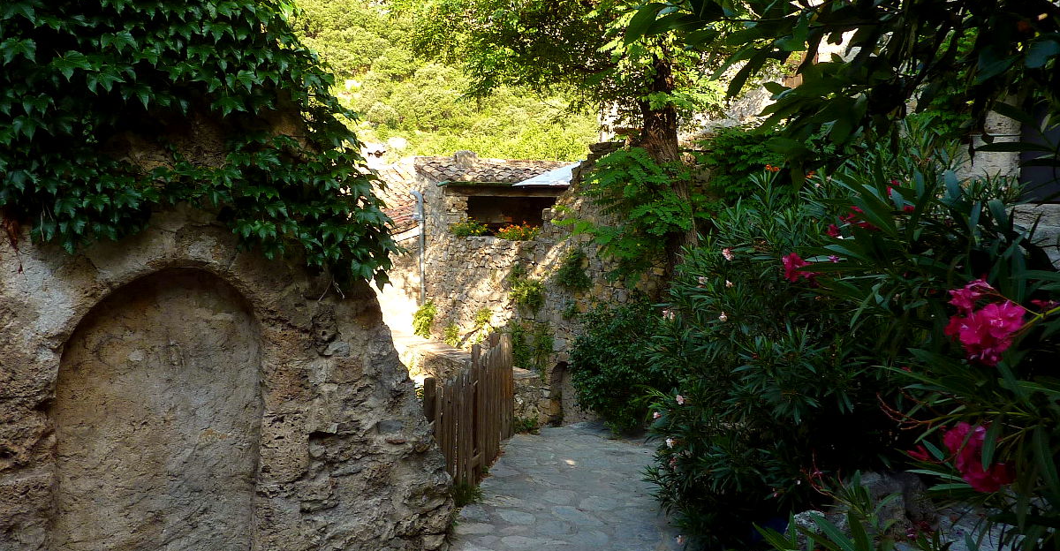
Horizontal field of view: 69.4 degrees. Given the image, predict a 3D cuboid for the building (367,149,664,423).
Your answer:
[{"bbox_3d":[-0.250,0.000,14.700,4.900,5.000,4.200,0,-2,-7],"label":"building"}]

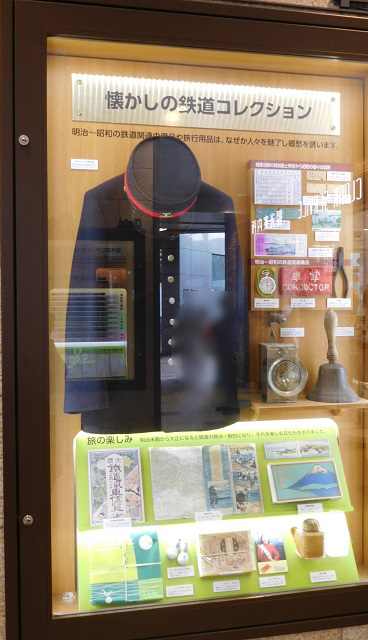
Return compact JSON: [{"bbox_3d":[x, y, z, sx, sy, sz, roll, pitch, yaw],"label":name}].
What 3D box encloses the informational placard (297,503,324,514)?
[{"bbox_3d":[0.340,0.503,1.721,0.071,0.025,0.004,-1,-26,-12],"label":"informational placard"}]

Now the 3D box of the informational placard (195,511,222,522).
[{"bbox_3d":[0.065,0.515,1.693,0.071,0.026,0.005,-1,-21,-12],"label":"informational placard"}]

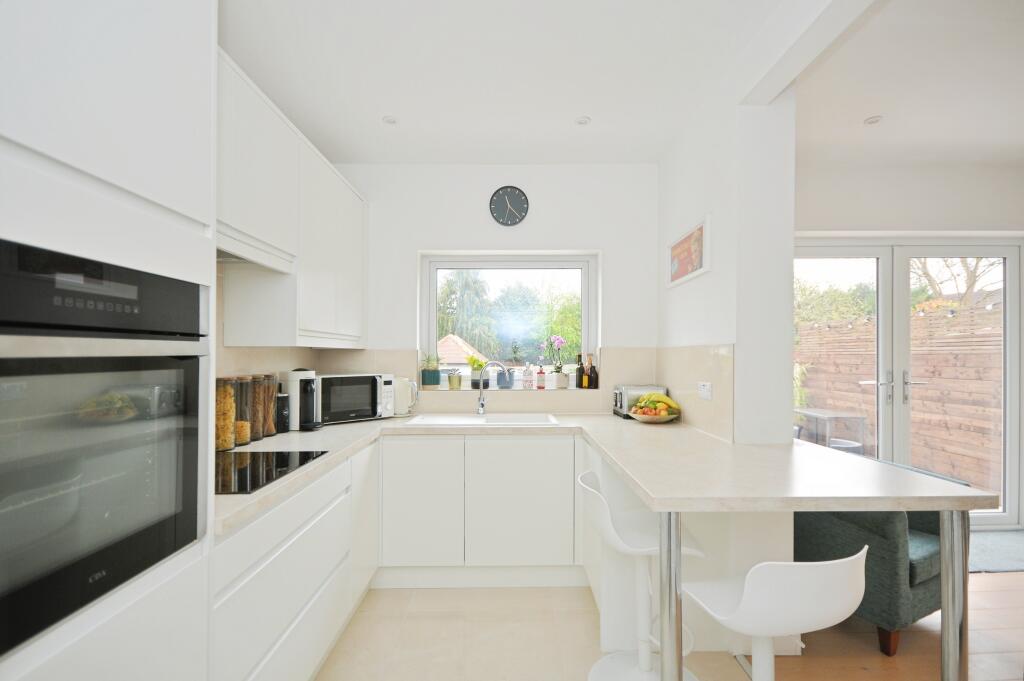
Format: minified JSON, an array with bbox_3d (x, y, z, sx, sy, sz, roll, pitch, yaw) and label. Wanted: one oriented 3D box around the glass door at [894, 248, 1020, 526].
[{"bbox_3d":[3.205,0.332,3.280,0.900,2.010,0.070,0,-1,0],"label":"glass door"}]

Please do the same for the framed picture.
[{"bbox_3d":[0.968,-0.472,2.510,0.037,0.278,0.530,0,-1,0],"label":"framed picture"}]

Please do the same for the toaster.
[{"bbox_3d":[0.820,0.385,2.910,0.280,0.198,0.250,0,-1,0],"label":"toaster"}]

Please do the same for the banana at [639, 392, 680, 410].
[{"bbox_3d":[0.850,0.351,2.620,0.235,0.110,0.140,0,-1,0],"label":"banana"}]

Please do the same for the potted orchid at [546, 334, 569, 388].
[{"bbox_3d":[0.311,0.147,3.110,0.164,0.376,0.120,0,-1,0],"label":"potted orchid"}]

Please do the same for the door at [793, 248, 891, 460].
[{"bbox_3d":[2.283,0.332,3.280,0.900,2.010,0.070,0,-1,0],"label":"door"}]

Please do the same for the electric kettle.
[{"bbox_3d":[-0.707,0.358,2.910,0.210,0.250,0.155,0,-1,0],"label":"electric kettle"}]

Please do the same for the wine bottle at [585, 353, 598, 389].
[{"bbox_3d":[0.546,0.205,3.110,0.083,0.245,0.083,0,-1,0],"label":"wine bottle"}]

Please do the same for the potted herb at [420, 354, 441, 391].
[{"bbox_3d":[-0.554,0.215,3.101,0.140,0.239,0.130,0,-1,0],"label":"potted herb"}]

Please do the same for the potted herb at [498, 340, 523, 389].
[{"bbox_3d":[-0.021,0.164,3.110,0.150,0.330,0.140,0,-1,0],"label":"potted herb"}]

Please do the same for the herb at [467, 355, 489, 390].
[{"bbox_3d":[-0.235,0.215,3.104,0.150,0.239,0.135,0,-1,0],"label":"herb"}]

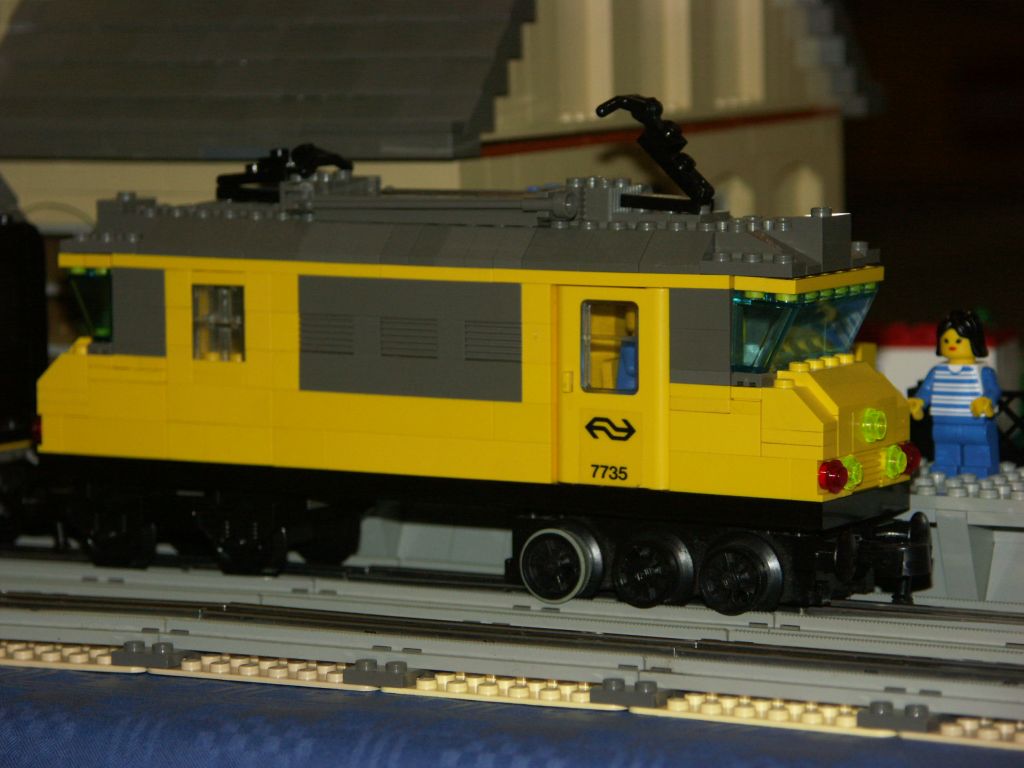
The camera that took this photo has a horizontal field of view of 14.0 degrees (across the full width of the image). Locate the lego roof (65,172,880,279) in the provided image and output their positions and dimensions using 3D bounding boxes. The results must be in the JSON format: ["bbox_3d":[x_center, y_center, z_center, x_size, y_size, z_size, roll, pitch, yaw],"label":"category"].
[{"bbox_3d":[-0.013,-0.041,1.036,0.208,0.021,0.048,3,6,30],"label":"lego roof"}]

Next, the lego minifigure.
[{"bbox_3d":[0.115,0.003,1.061,0.024,0.042,0.016,3,6,30],"label":"lego minifigure"}]

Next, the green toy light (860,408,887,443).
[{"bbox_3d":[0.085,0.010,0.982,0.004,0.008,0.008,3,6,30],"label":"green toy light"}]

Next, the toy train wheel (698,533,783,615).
[{"bbox_3d":[0.054,0.046,0.984,0.020,0.020,0.008,3,6,30],"label":"toy train wheel"}]

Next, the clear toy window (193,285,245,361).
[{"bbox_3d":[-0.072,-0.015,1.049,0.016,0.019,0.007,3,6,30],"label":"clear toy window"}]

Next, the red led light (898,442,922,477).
[{"bbox_3d":[0.095,0.018,1.000,0.005,0.008,0.008,3,6,30],"label":"red led light"}]

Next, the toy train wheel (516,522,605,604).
[{"bbox_3d":[0.012,0.044,1.004,0.019,0.019,0.008,3,6,30],"label":"toy train wheel"}]

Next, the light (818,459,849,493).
[{"bbox_3d":[0.075,0.021,0.965,0.005,0.008,0.008,3,6,30],"label":"light"}]

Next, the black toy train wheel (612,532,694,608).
[{"bbox_3d":[0.033,0.045,0.992,0.019,0.019,0.008,3,6,30],"label":"black toy train wheel"}]

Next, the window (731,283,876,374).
[{"bbox_3d":[0.070,-0.014,0.990,0.017,0.019,0.048,3,6,30],"label":"window"}]

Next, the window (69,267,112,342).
[{"bbox_3d":[-0.096,-0.022,1.083,0.016,0.020,0.048,3,6,30],"label":"window"}]

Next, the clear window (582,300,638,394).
[{"bbox_3d":[0.024,-0.009,0.995,0.015,0.023,0.004,3,6,30],"label":"clear window"}]

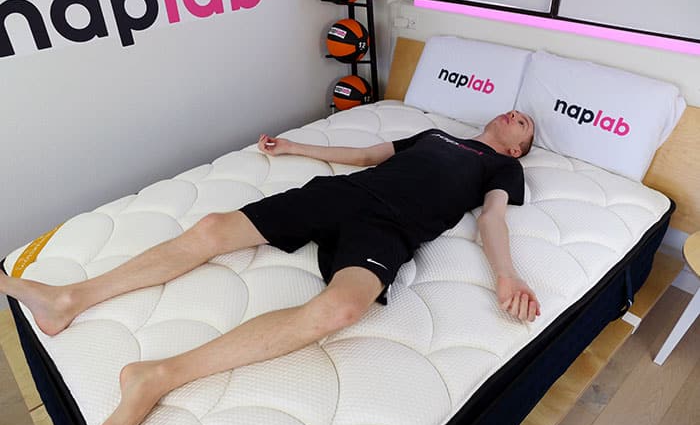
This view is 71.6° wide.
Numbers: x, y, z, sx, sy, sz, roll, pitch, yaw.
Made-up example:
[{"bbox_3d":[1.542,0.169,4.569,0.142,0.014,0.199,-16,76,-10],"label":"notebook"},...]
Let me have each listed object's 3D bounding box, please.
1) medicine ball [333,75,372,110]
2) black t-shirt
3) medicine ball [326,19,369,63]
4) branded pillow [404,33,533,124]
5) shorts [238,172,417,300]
[{"bbox_3d":[0.022,-0.699,2.912,0.235,0.235,0.235,-1,34,1],"label":"medicine ball"},{"bbox_3d":[0.300,-0.136,1.878,0.660,0.220,0.610,-26,40,-31],"label":"black t-shirt"},{"bbox_3d":[-0.008,-0.964,2.733,0.235,0.235,0.235,-1,34,1],"label":"medicine ball"},{"bbox_3d":[0.575,-0.651,2.474,0.150,0.410,0.670,-11,32,-43],"label":"branded pillow"},{"bbox_3d":[-0.040,0.044,1.644,0.460,0.200,0.600,-26,40,-31],"label":"shorts"}]

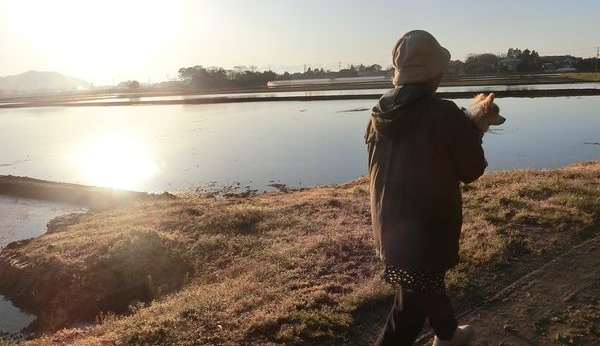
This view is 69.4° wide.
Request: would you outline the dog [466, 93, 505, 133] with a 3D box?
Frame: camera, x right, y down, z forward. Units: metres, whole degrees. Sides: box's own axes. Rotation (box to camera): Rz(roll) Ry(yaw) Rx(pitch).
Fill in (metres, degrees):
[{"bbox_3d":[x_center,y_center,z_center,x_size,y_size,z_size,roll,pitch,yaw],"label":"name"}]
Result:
[{"bbox_3d":[0.768,-0.223,1.952,0.340,0.270,0.160,-7,13,-24],"label":"dog"}]

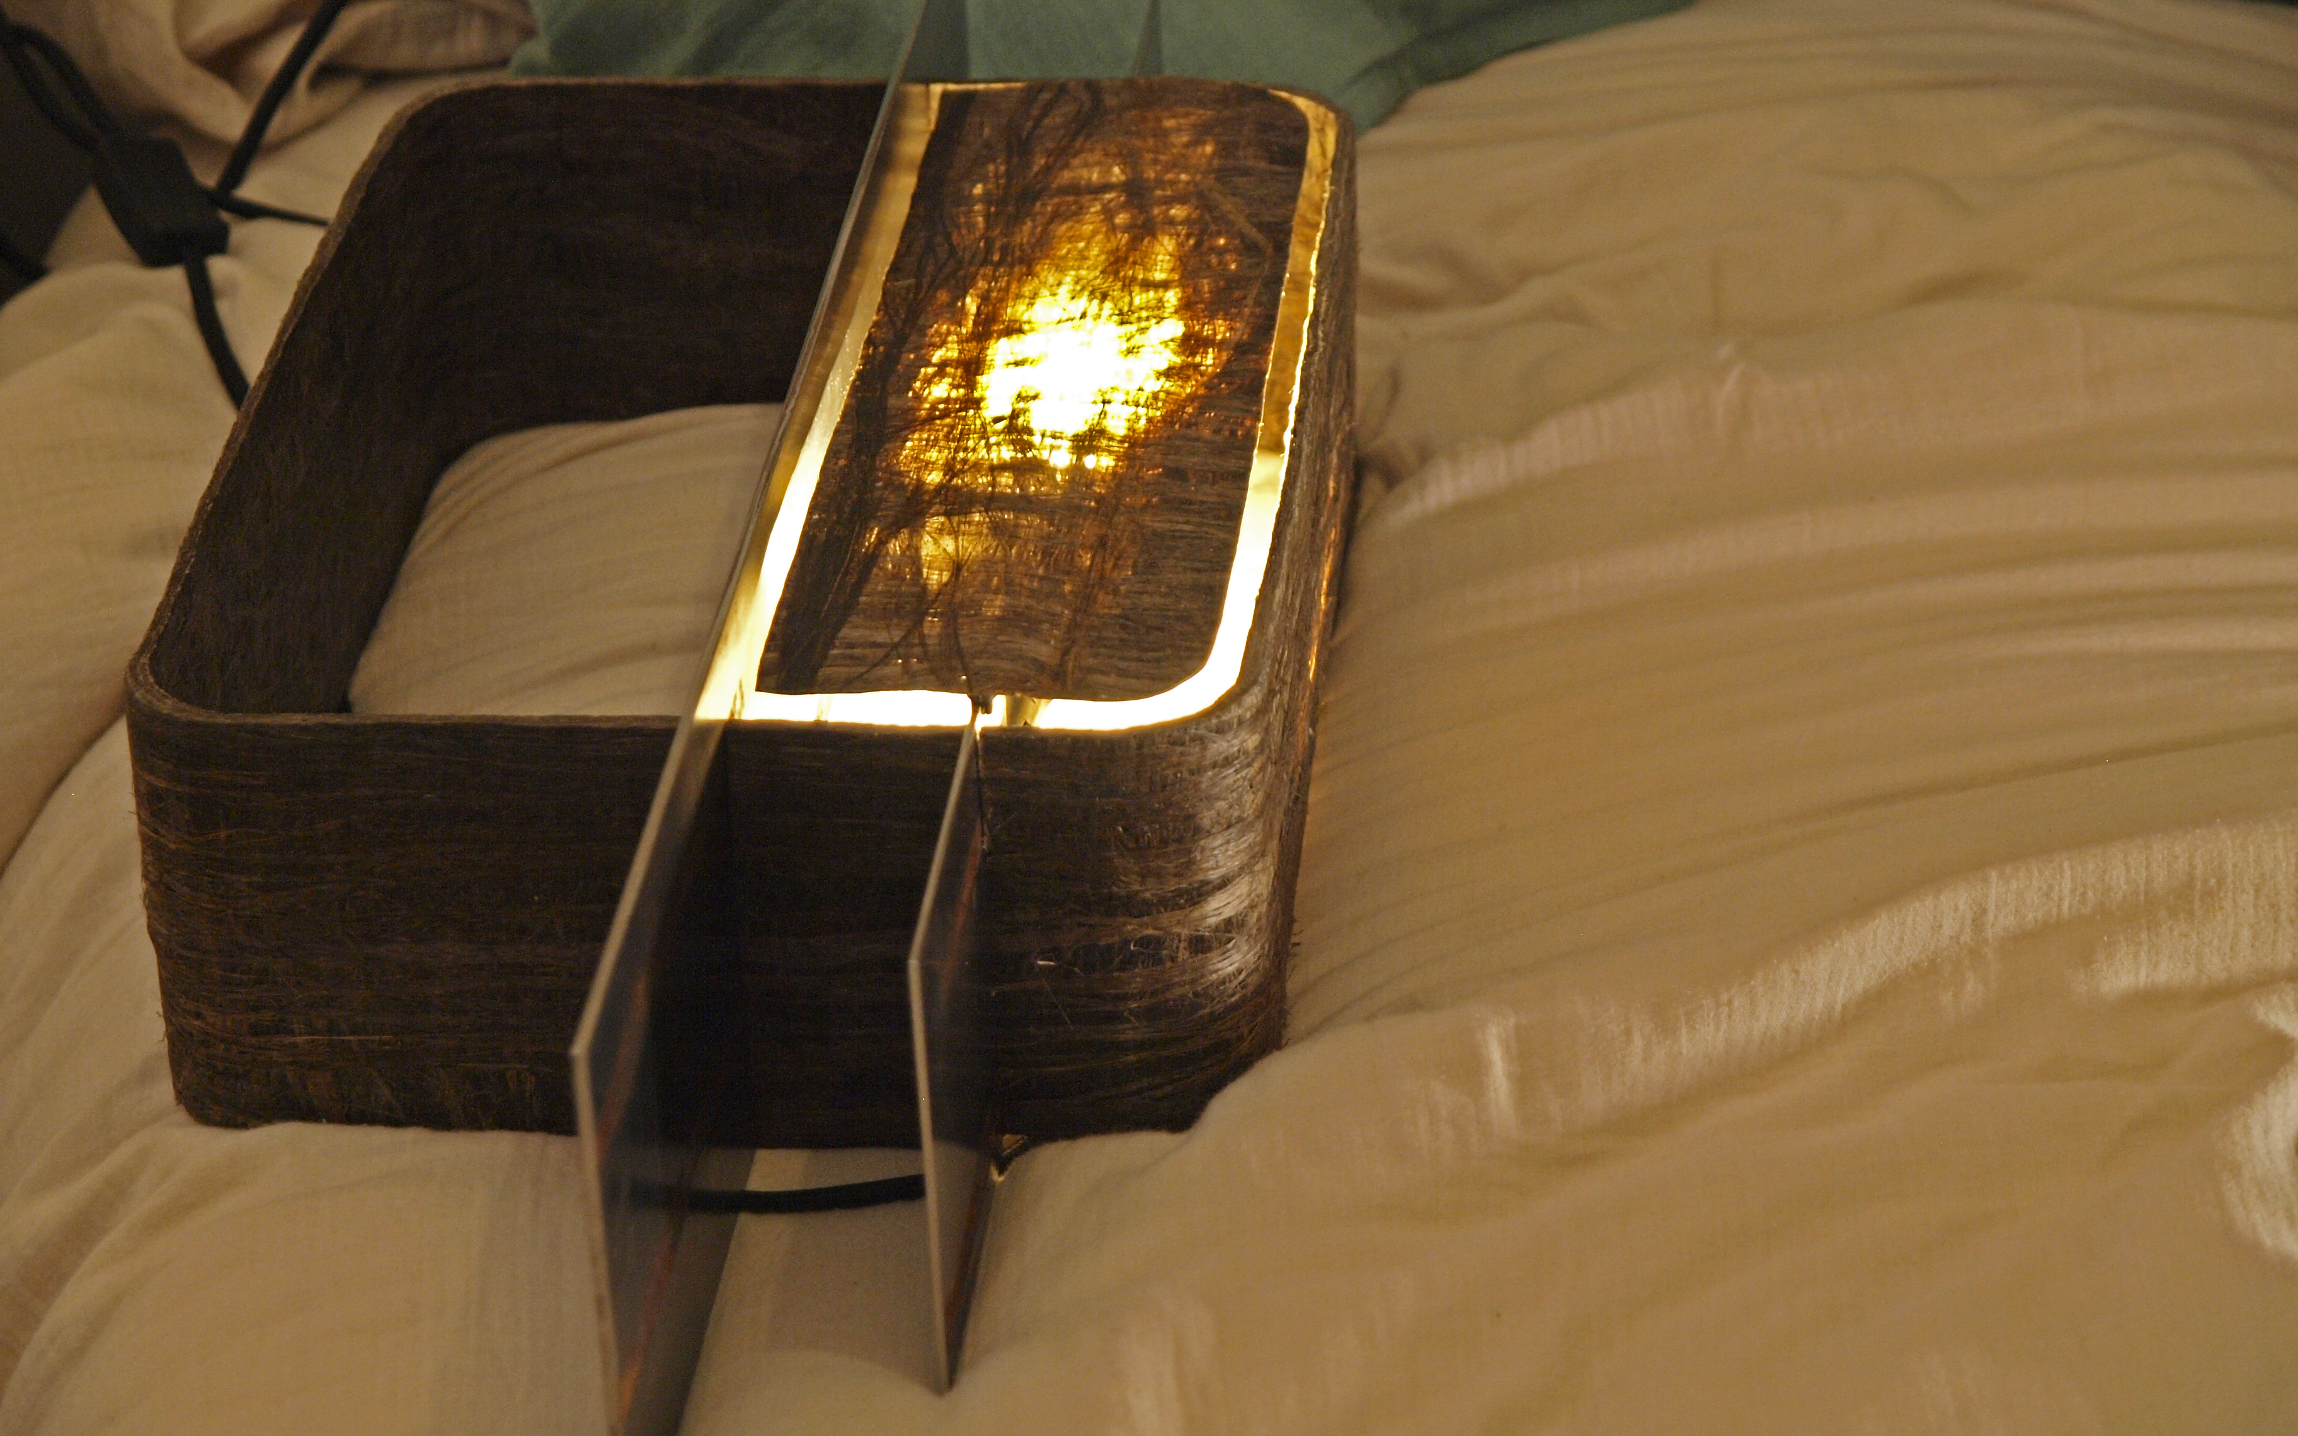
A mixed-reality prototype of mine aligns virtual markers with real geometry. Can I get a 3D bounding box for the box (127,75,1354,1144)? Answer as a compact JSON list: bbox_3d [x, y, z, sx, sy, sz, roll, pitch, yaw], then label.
[{"bbox_3d":[-0.102,-0.042,2.060,0.301,0.125,0.418,1,28,6],"label":"box"}]

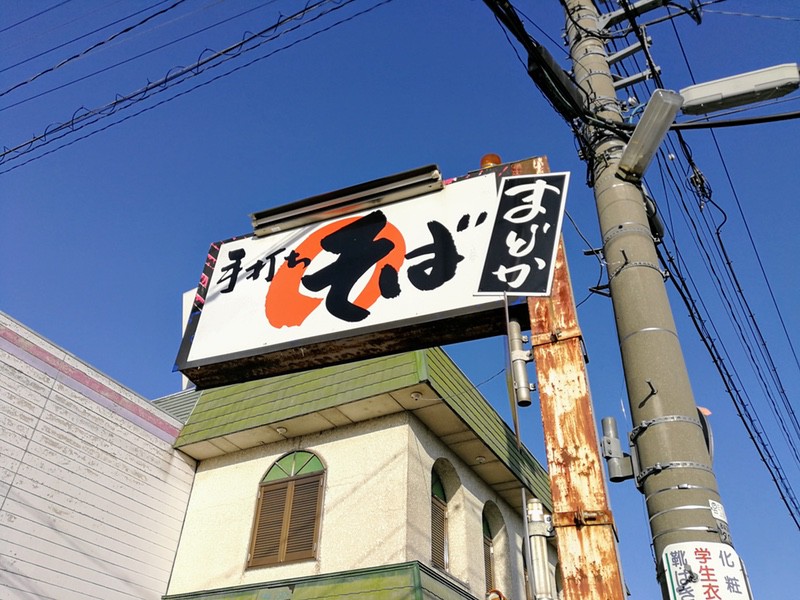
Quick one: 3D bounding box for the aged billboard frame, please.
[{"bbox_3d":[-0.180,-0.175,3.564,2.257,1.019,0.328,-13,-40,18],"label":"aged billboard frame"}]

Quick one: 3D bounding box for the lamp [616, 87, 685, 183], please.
[{"bbox_3d":[1.579,-1.032,3.950,0.135,0.115,0.600,6,-43,-6],"label":"lamp"}]

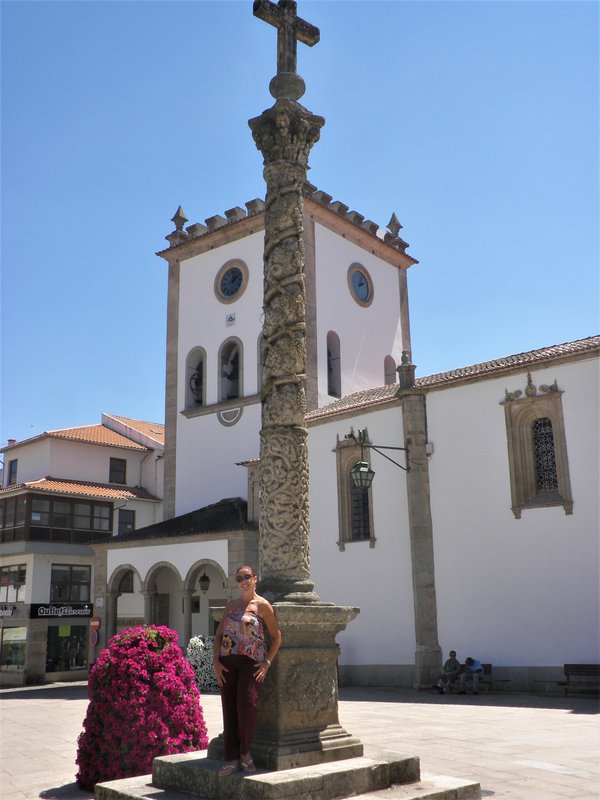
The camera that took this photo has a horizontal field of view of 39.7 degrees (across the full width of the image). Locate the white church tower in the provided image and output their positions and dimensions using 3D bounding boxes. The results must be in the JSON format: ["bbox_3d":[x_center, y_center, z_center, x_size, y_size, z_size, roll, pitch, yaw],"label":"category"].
[{"bbox_3d":[-0.289,1.315,40.453,9.300,22.370,9.300,-12,-18,38],"label":"white church tower"}]

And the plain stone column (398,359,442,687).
[{"bbox_3d":[3.640,3.600,26.308,0.780,10.609,0.720,-14,-19,41],"label":"plain stone column"}]

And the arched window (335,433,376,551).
[{"bbox_3d":[1.861,2.987,28.560,1.780,3.967,0.400,-14,-19,41],"label":"arched window"}]

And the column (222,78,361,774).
[{"bbox_3d":[-0.163,-0.172,8.210,1.000,6.870,1.000,11,-18,-39],"label":"column"}]

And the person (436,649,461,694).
[{"bbox_3d":[4.379,7.828,23.919,0.550,1.220,0.850,-14,-19,41],"label":"person"}]

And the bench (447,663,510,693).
[{"bbox_3d":[4.913,7.993,23.793,1.900,0.820,0.620,-14,-19,41],"label":"bench"}]

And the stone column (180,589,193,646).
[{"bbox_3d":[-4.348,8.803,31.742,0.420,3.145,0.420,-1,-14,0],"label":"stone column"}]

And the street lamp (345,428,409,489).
[{"bbox_3d":[2.563,1.915,26.235,2.300,1.835,0.650,8,-17,-32],"label":"street lamp"}]

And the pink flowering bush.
[{"bbox_3d":[-1.643,3.140,8.705,1.400,1.529,1.400,-1,-14,0],"label":"pink flowering bush"}]

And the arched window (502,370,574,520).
[{"bbox_3d":[6.818,1.239,24.264,1.900,4.184,0.400,-14,-19,41],"label":"arched window"}]

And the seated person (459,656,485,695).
[{"bbox_3d":[4.873,7.796,23.499,0.550,1.070,0.800,-14,-19,41],"label":"seated person"}]

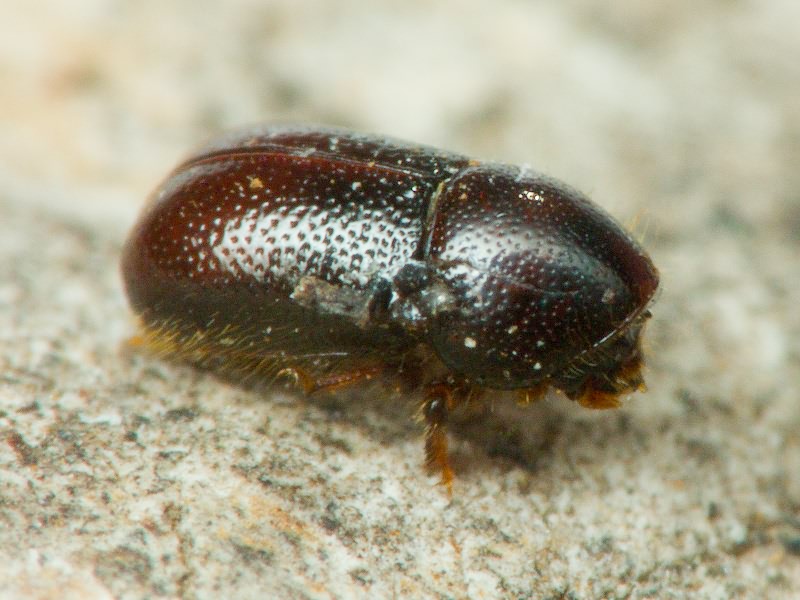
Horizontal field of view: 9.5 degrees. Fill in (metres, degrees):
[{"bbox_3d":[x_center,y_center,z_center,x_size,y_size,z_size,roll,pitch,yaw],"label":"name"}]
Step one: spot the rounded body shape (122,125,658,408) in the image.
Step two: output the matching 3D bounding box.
[{"bbox_3d":[0.000,0.000,0.041,0.005,0.002,0.002,10,32,17],"label":"rounded body shape"}]

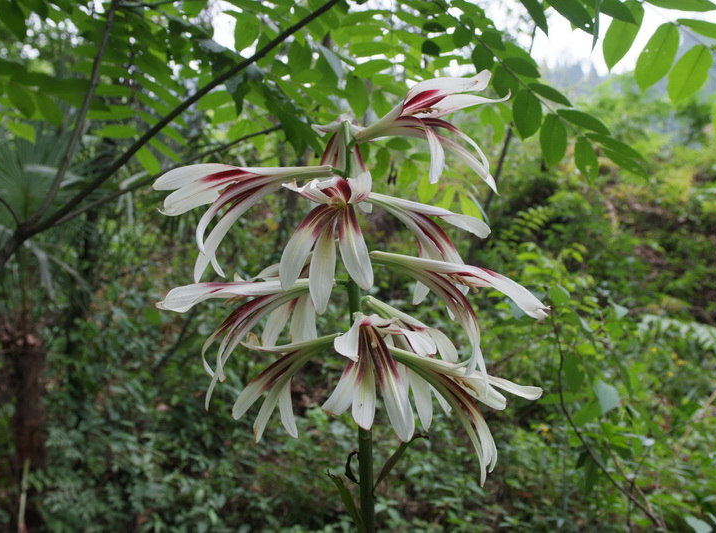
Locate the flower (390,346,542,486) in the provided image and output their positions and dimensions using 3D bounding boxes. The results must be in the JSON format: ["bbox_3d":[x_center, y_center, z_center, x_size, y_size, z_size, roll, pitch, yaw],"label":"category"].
[{"bbox_3d":[0.095,0.123,0.800,0.135,0.105,0.090,14,6,15],"label":"flower"}]

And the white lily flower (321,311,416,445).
[{"bbox_3d":[0.006,0.088,0.775,0.080,0.103,0.105,0,12,-6],"label":"white lily flower"}]

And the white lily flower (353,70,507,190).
[{"bbox_3d":[0.065,-0.113,0.810,0.133,0.100,0.095,0,3,18],"label":"white lily flower"}]

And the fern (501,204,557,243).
[{"bbox_3d":[0.638,-0.160,3.500,0.200,0.140,0.160,-1,0,-18],"label":"fern"}]

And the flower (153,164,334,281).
[{"bbox_3d":[-0.102,-0.039,0.810,0.150,0.092,0.095,-7,4,-12],"label":"flower"}]

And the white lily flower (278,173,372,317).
[{"bbox_3d":[-0.021,-0.024,0.765,0.085,0.110,0.115,0,9,7],"label":"white lily flower"}]

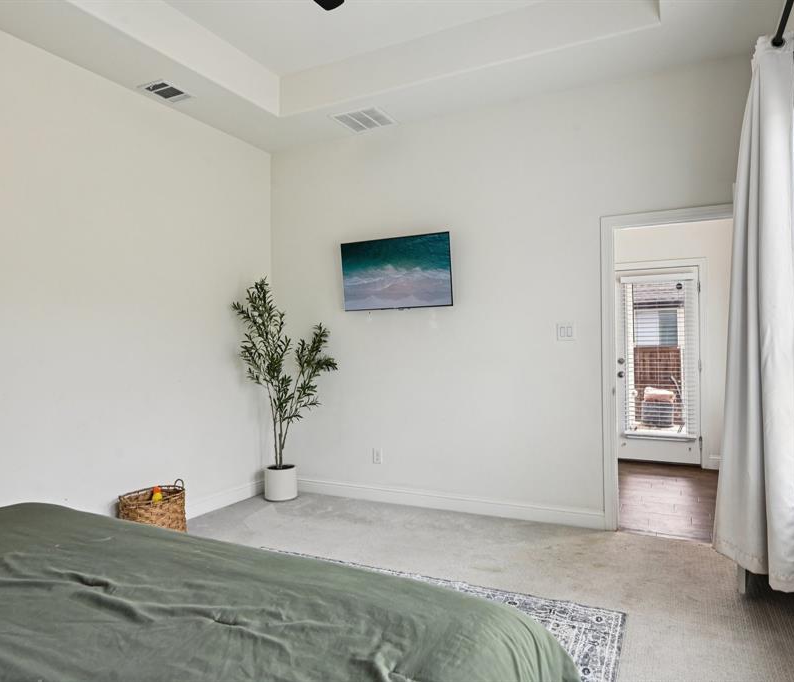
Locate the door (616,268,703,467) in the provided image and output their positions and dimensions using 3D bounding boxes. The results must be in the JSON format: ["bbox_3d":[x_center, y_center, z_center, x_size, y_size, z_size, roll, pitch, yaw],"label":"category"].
[{"bbox_3d":[2.728,0.242,5.690,0.810,2.030,0.045,-1,-1,28],"label":"door"}]

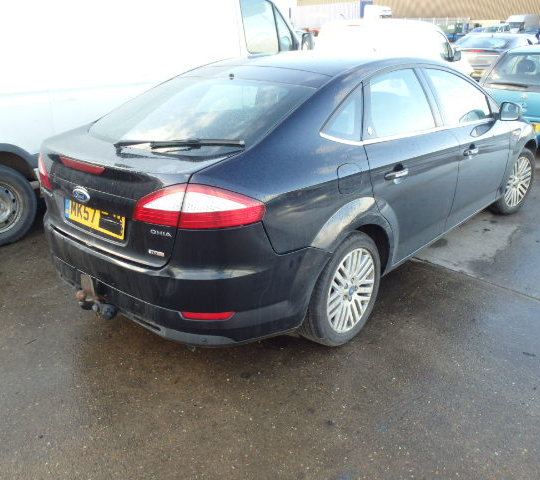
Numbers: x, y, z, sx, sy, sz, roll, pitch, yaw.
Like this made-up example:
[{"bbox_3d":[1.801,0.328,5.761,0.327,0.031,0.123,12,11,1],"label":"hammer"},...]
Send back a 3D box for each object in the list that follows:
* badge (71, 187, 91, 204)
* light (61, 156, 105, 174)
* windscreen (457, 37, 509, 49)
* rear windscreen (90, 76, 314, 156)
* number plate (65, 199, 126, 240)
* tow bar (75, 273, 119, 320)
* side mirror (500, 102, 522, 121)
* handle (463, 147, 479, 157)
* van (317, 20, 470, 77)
[{"bbox_3d":[-0.860,-0.207,2.367,0.150,0.063,0.015,16,24,39],"label":"badge"},{"bbox_3d":[-0.860,-0.346,2.403,0.370,0.035,0.040,16,27,38],"label":"light"},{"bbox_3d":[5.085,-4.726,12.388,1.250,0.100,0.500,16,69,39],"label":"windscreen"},{"bbox_3d":[-0.427,-0.692,2.815,1.240,0.110,0.760,16,49,38],"label":"rear windscreen"},{"bbox_3d":[-0.831,-0.102,2.429,0.520,0.111,0.015,16,17,39],"label":"number plate"},{"bbox_3d":[-0.849,0.283,2.534,0.210,0.200,0.150,16,27,38],"label":"tow bar"},{"bbox_3d":[1.815,-0.968,3.903,0.170,0.145,0.115,16,27,38],"label":"side mirror"},{"bbox_3d":[1.389,-0.610,3.546,0.055,0.045,0.235,16,27,38],"label":"handle"},{"bbox_3d":[2.953,-3.768,11.358,1.760,1.870,4.340,14,26,37],"label":"van"}]

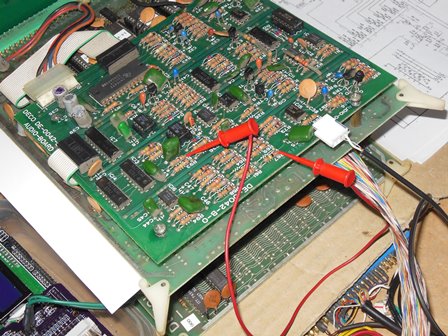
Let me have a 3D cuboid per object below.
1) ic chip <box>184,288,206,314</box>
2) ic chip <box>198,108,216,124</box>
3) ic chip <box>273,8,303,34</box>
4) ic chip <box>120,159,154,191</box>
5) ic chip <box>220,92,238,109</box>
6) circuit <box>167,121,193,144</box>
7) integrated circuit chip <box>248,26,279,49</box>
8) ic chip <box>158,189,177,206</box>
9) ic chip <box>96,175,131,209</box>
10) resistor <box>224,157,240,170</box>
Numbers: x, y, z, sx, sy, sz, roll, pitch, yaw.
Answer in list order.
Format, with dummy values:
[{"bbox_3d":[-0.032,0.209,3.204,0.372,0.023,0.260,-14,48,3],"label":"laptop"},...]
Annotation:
[{"bbox_3d":[-0.015,0.068,0.337,0.007,0.004,0.019,-36,58,-22],"label":"ic chip"},{"bbox_3d":[-0.009,-0.028,0.359,0.007,0.004,0.009,-36,58,-22],"label":"ic chip"},{"bbox_3d":[0.038,-0.087,0.386,0.007,0.007,0.019,-37,55,-19],"label":"ic chip"},{"bbox_3d":[-0.044,0.004,0.329,0.007,0.004,0.020,-37,55,-19],"label":"ic chip"},{"bbox_3d":[0.002,-0.036,0.353,0.008,0.004,0.009,-37,55,-19],"label":"ic chip"},{"bbox_3d":[-0.024,-0.019,0.342,0.009,0.007,0.010,-37,55,-19],"label":"circuit"},{"bbox_3d":[0.024,-0.079,0.396,0.007,0.004,0.019,-36,58,-22],"label":"integrated circuit chip"},{"bbox_3d":[-0.028,0.015,0.318,0.007,0.004,0.010,-37,55,-19],"label":"ic chip"},{"bbox_3d":[-0.056,0.013,0.324,0.007,0.004,0.020,-37,55,-19],"label":"ic chip"},{"bbox_3d":[0.004,-0.002,0.337,0.009,0.003,0.003,-36,58,-22],"label":"resistor"}]

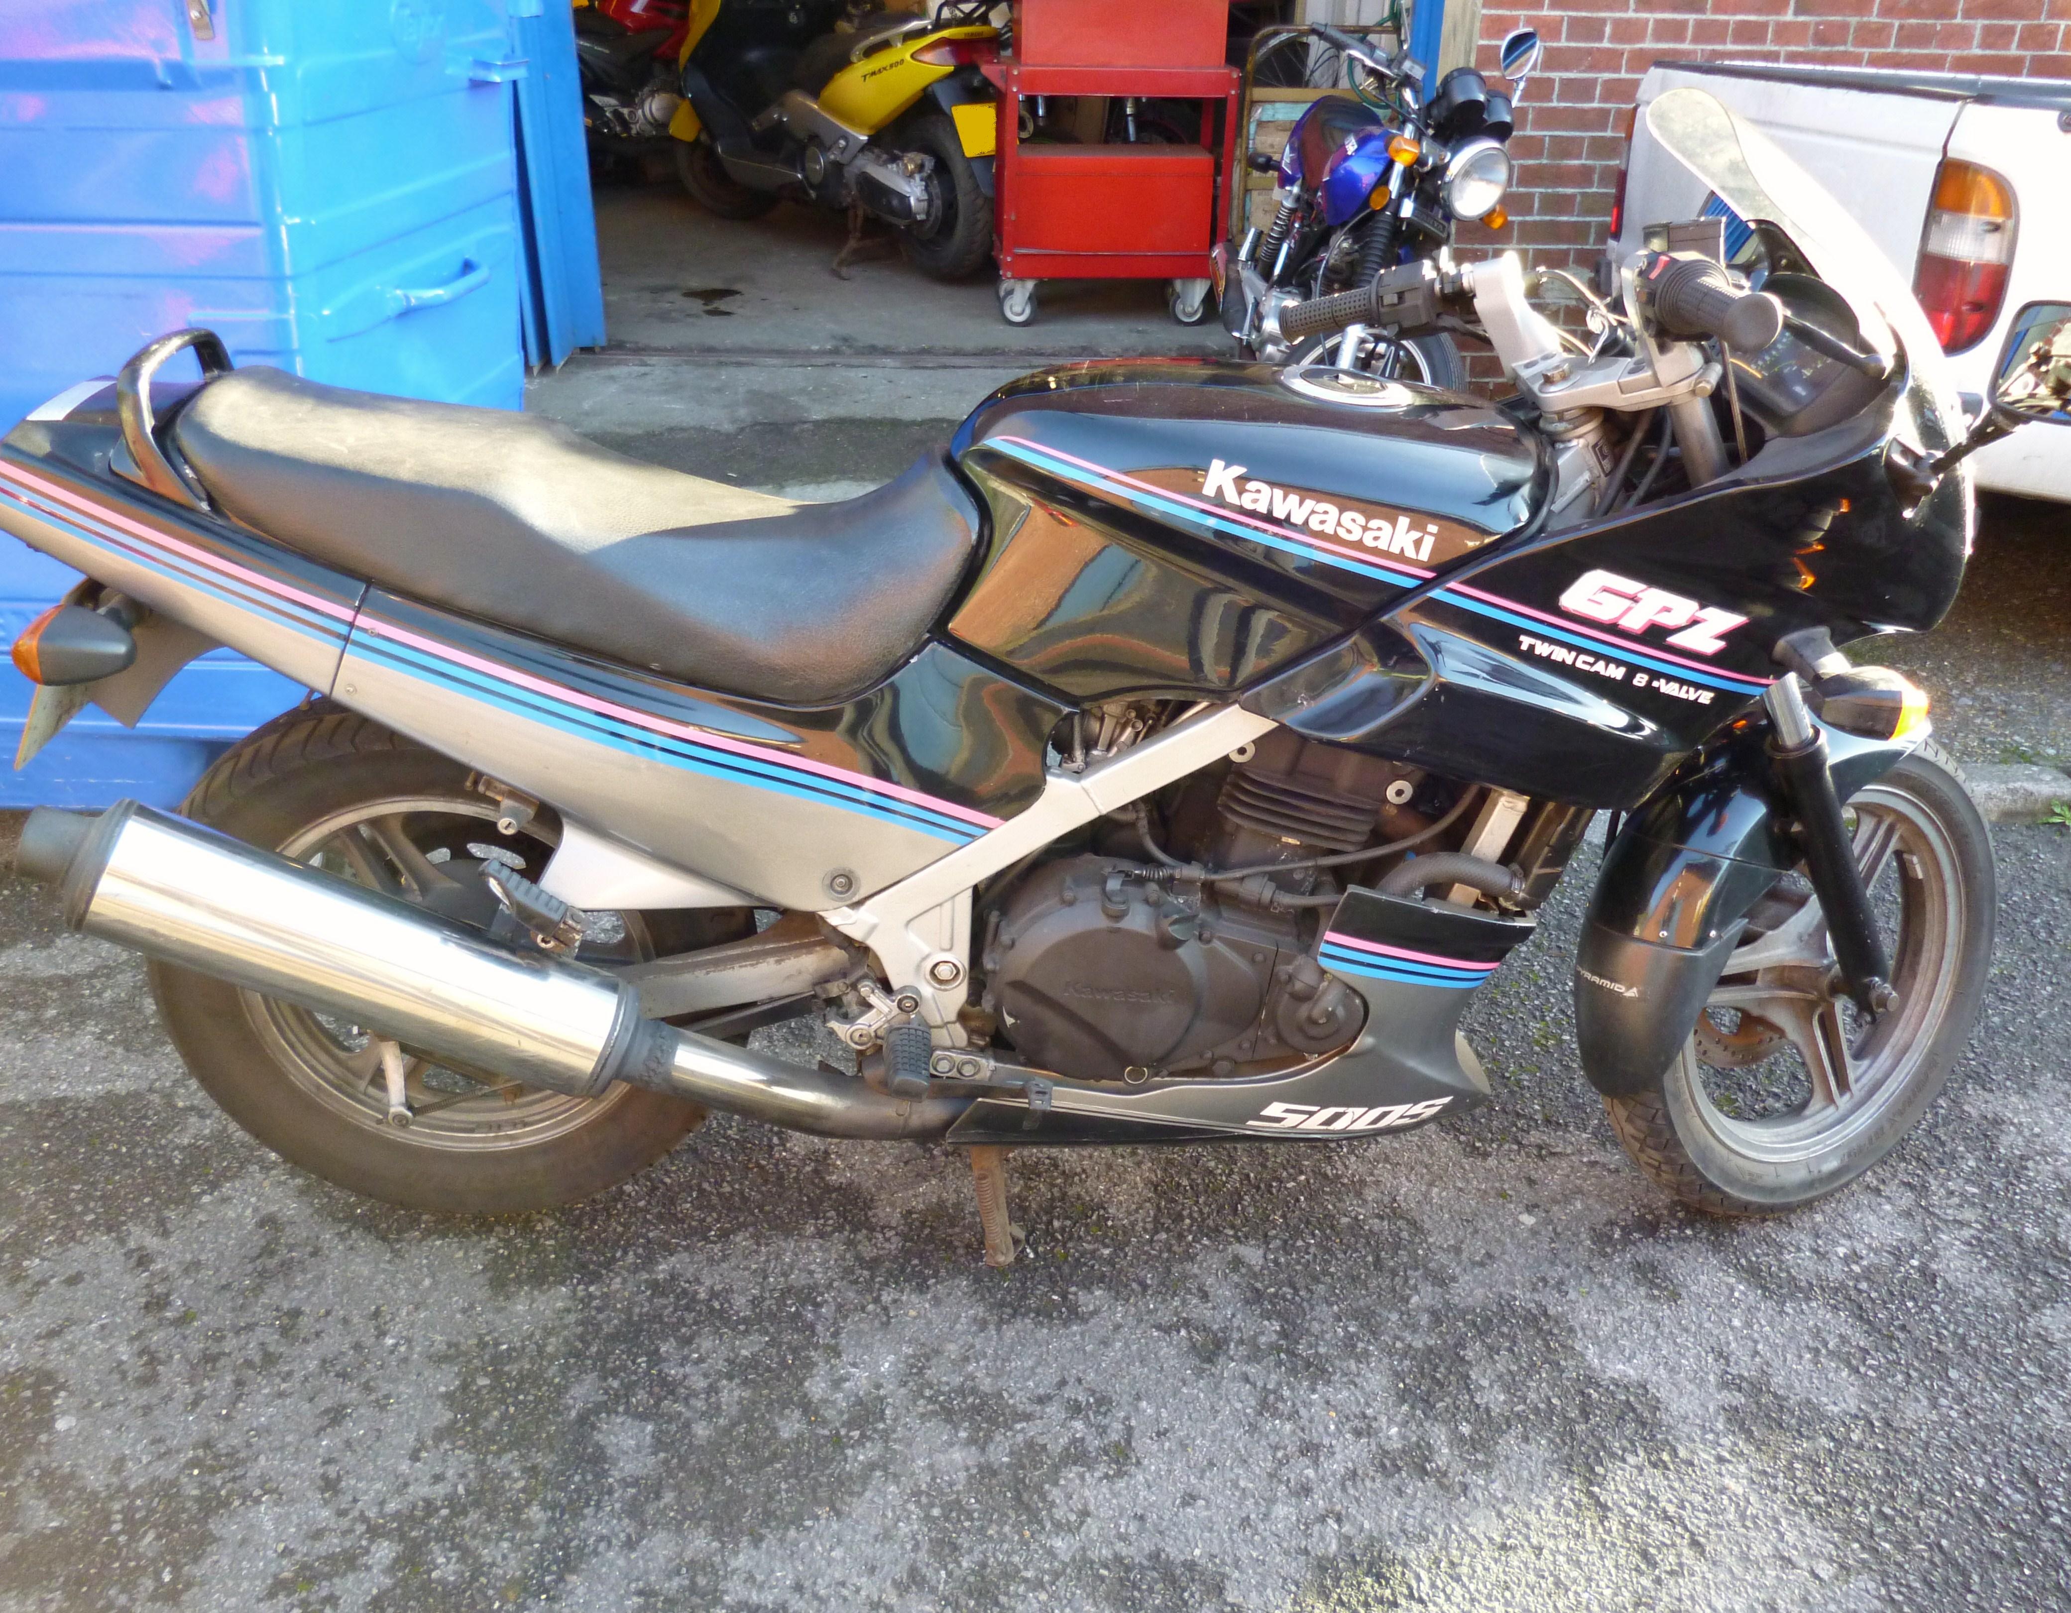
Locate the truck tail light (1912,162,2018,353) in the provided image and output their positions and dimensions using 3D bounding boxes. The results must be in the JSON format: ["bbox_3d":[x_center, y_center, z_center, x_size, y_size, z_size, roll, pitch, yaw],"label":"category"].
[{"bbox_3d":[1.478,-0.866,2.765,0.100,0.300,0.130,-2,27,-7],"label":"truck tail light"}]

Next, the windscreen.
[{"bbox_3d":[0.698,-0.463,1.559,0.360,0.320,0.370,0,28,-3],"label":"windscreen"}]

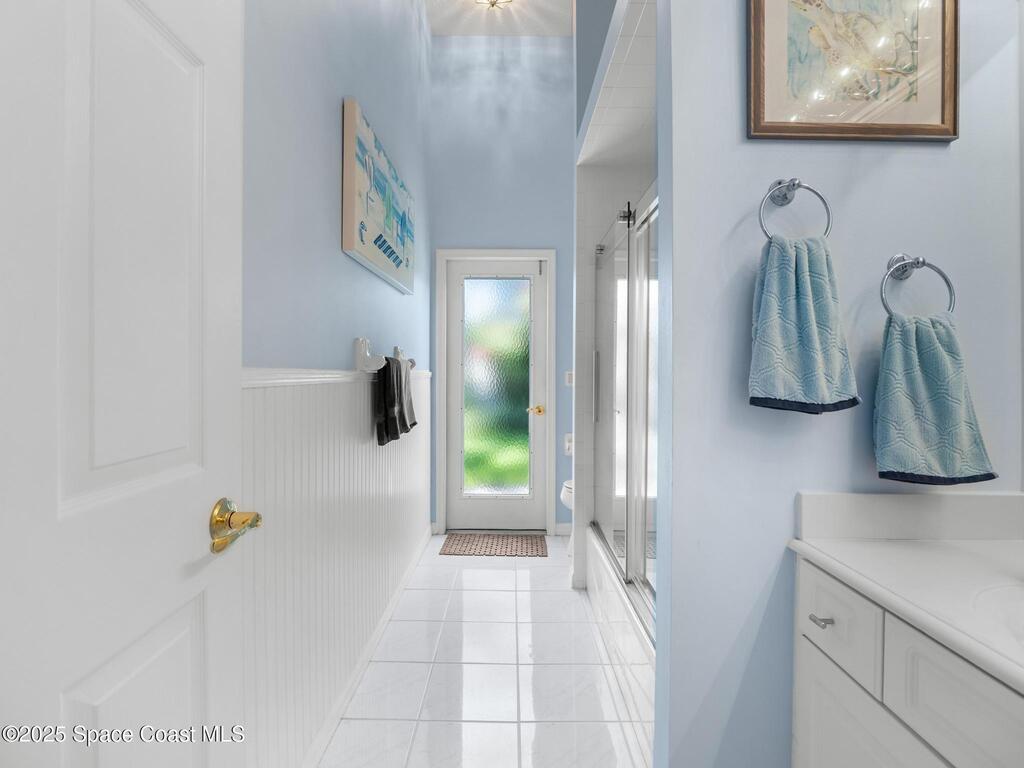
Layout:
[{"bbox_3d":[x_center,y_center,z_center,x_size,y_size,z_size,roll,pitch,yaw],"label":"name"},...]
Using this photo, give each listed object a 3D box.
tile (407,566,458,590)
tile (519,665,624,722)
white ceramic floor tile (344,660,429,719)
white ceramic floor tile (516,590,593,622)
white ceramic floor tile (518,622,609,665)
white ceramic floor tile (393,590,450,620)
[{"bbox_3d":[-0.459,1.133,2.750,0.264,0.010,0.317,0,2,0],"label":"tile"},{"bbox_3d":[0.201,1.171,1.800,0.351,0.010,0.317,0,2,0],"label":"tile"},{"bbox_3d":[-0.458,1.166,1.801,0.270,0.010,0.325,0,1,0],"label":"white ceramic floor tile"},{"bbox_3d":[0.200,1.148,2.434,0.351,0.010,0.317,0,2,0],"label":"white ceramic floor tile"},{"bbox_3d":[0.201,1.162,2.126,0.345,0.010,0.325,0,1,0],"label":"white ceramic floor tile"},{"bbox_3d":[-0.458,1.149,2.450,0.270,0.010,0.325,0,1,0],"label":"white ceramic floor tile"}]

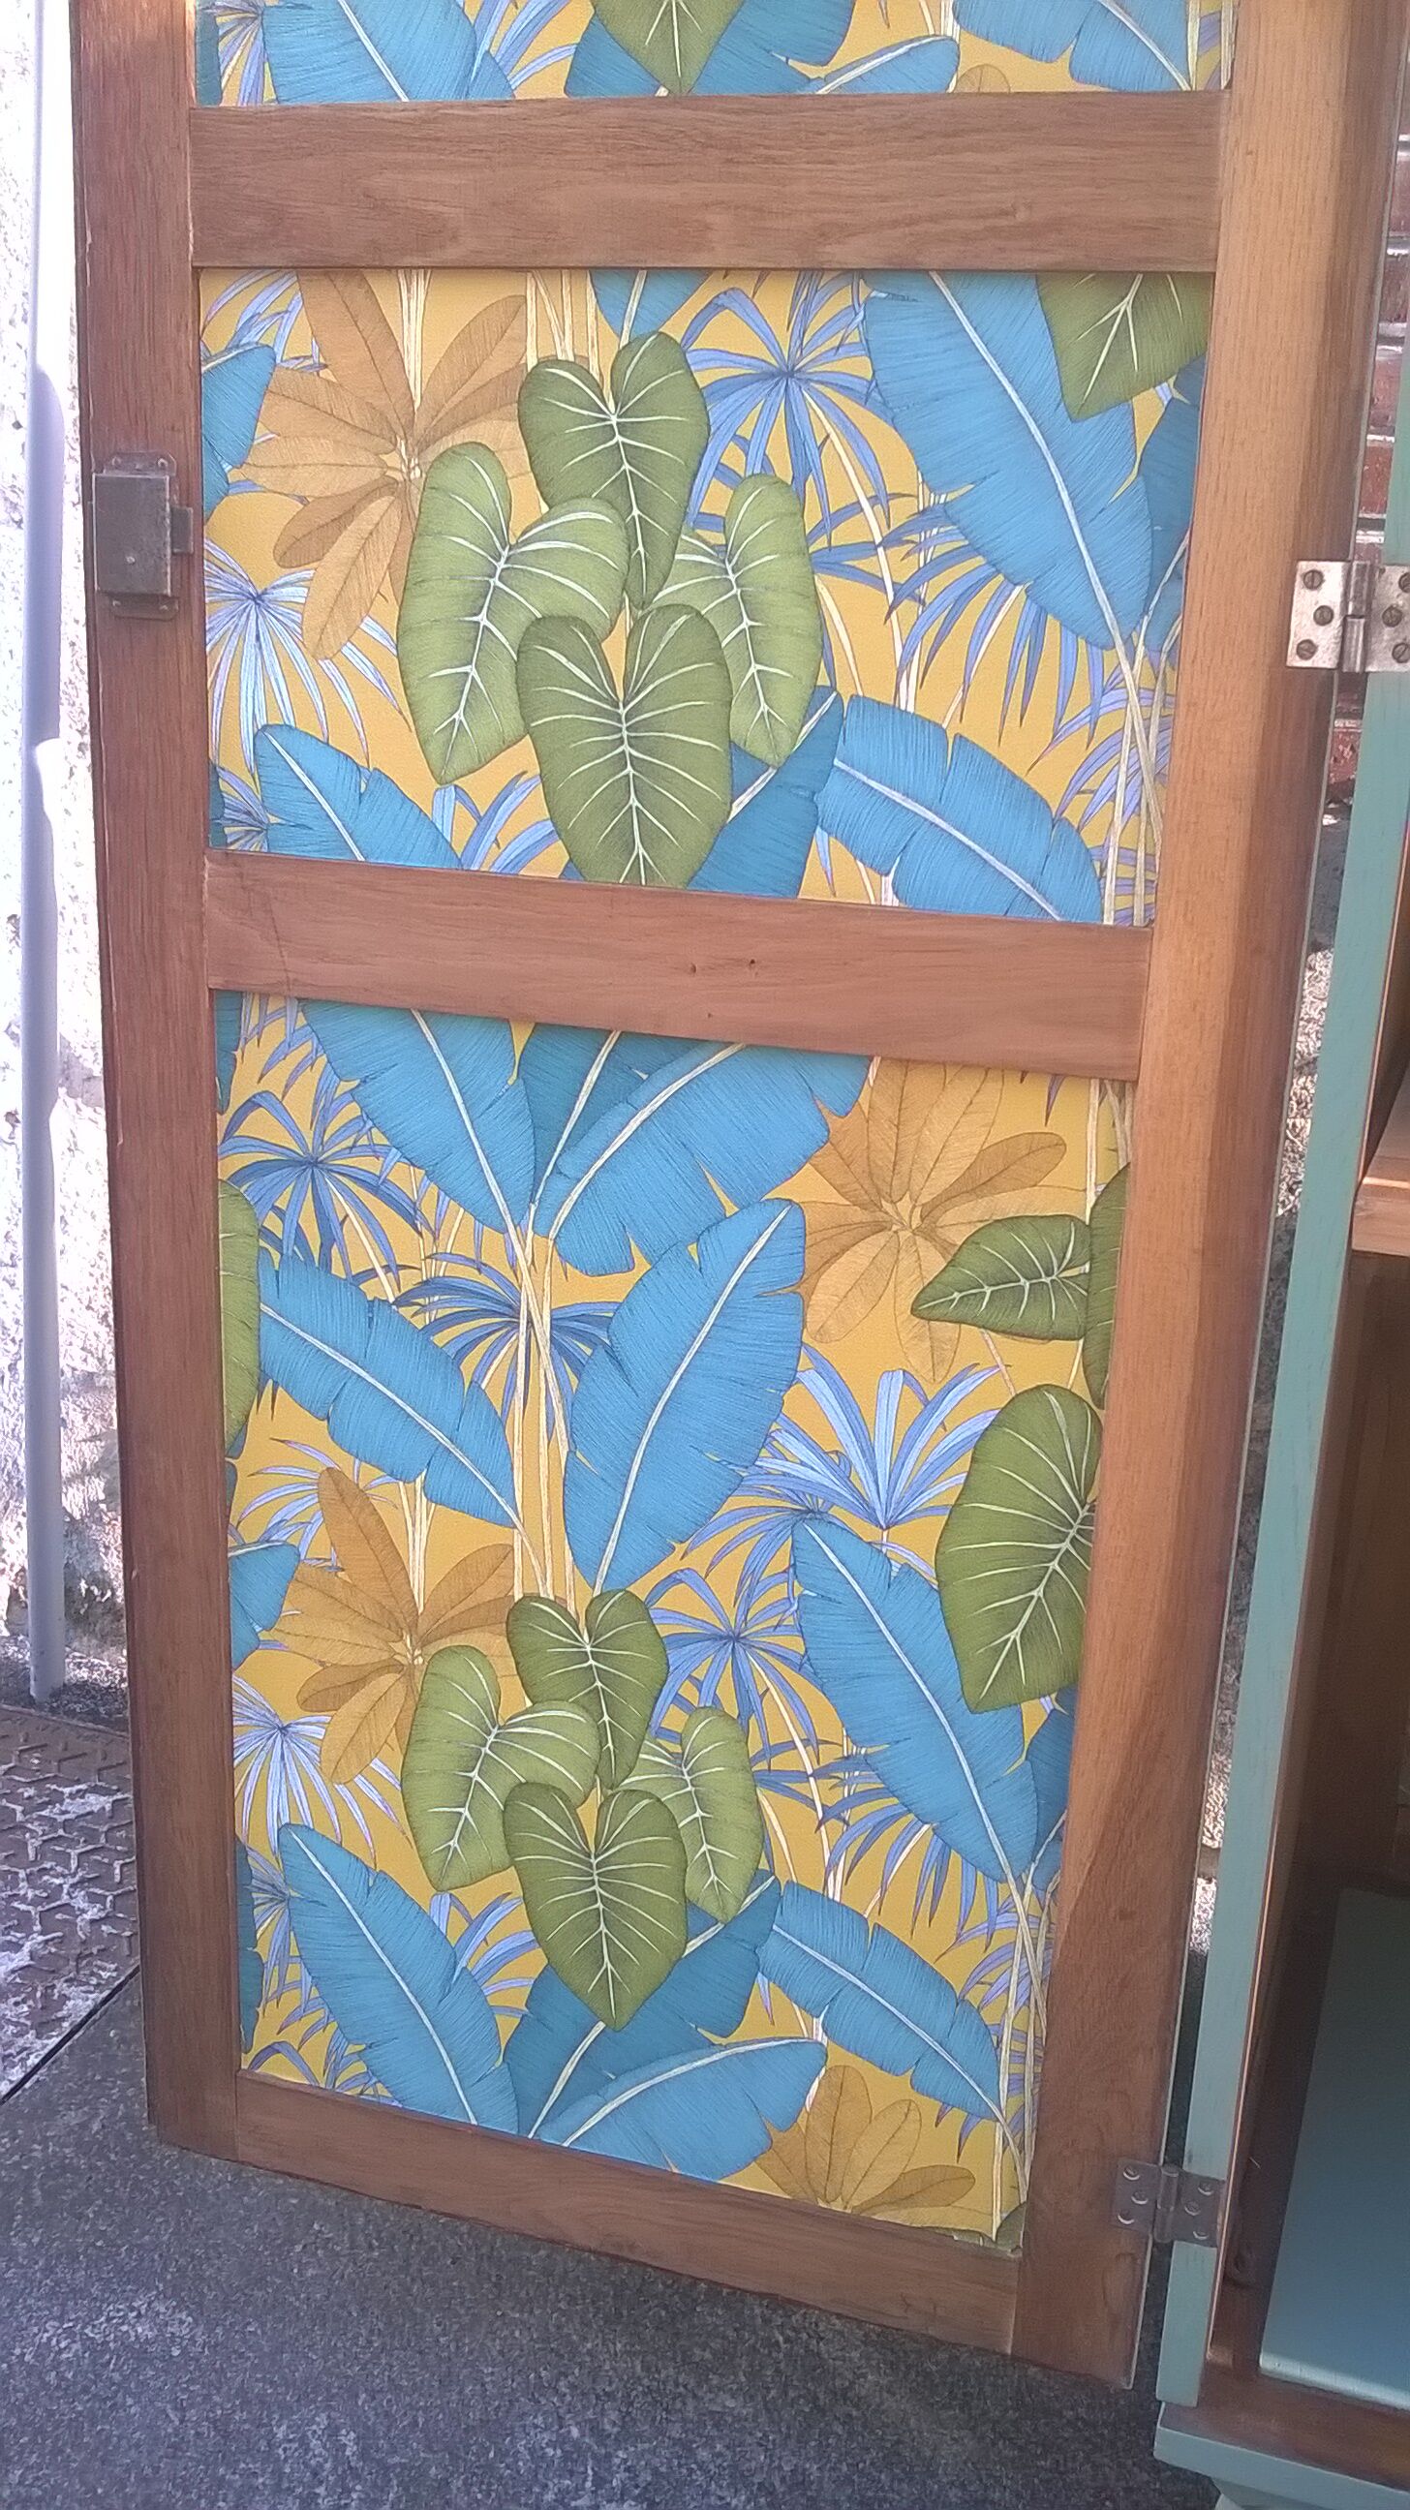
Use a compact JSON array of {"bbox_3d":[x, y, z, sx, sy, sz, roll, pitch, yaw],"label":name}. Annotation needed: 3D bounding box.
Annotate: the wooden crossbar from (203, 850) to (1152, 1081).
[{"bbox_3d":[-0.027,-0.161,1.183,0.522,0.078,0.022,7,17,15],"label":"wooden crossbar"}]

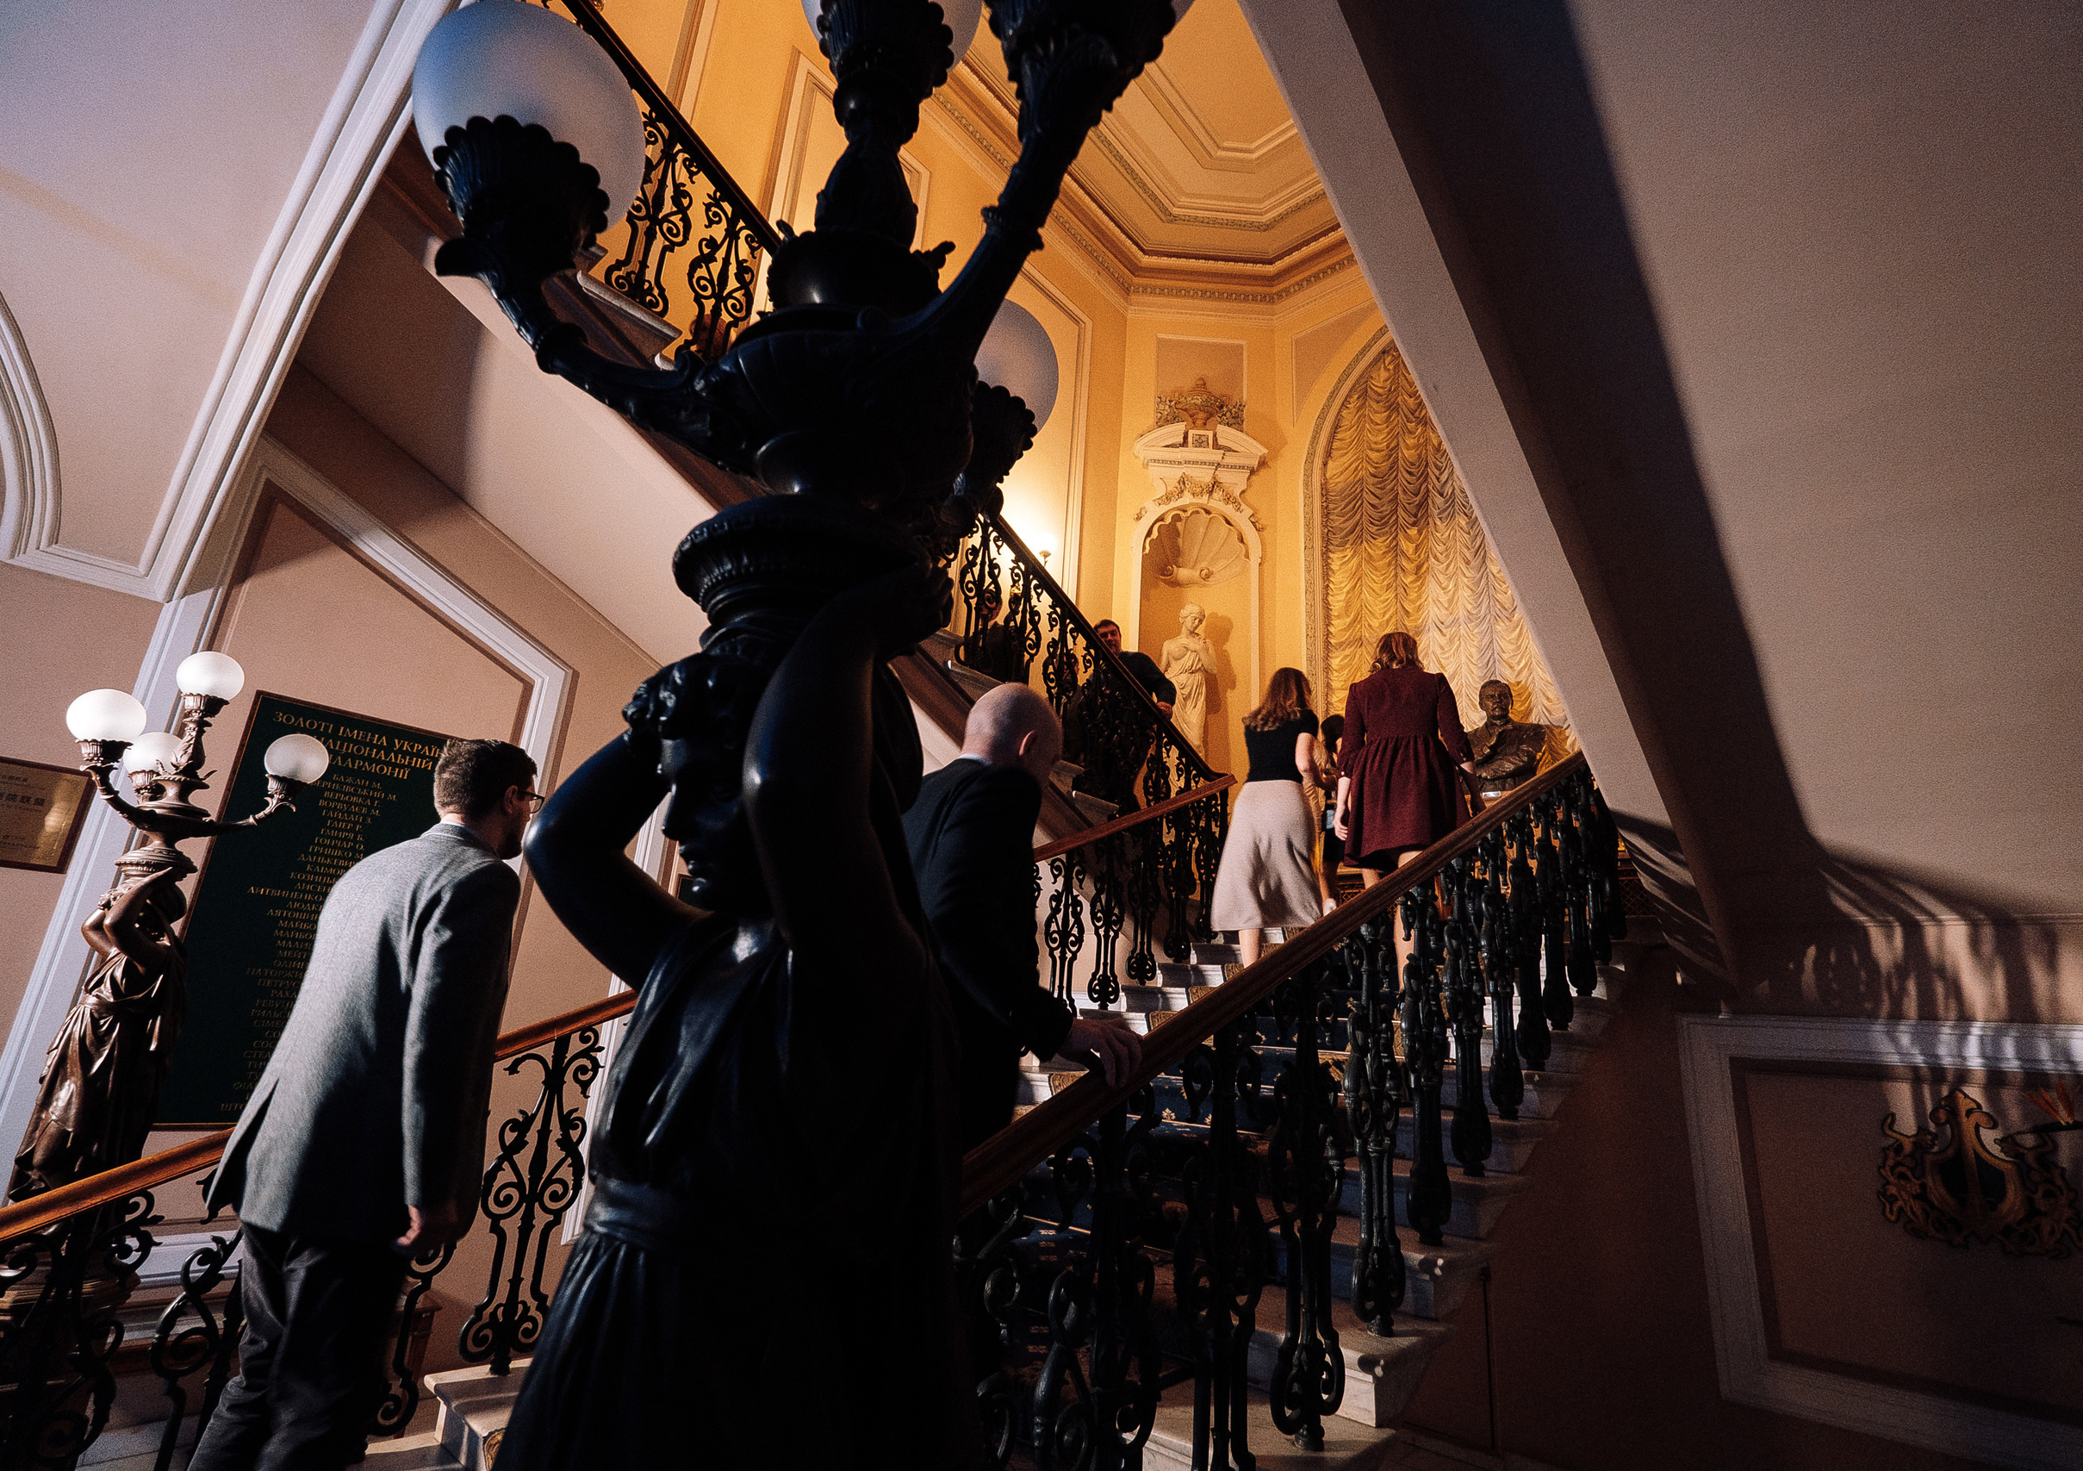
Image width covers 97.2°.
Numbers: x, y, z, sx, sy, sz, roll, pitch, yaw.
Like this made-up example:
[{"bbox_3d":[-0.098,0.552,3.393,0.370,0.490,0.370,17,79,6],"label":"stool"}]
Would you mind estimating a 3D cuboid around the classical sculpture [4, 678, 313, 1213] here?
[{"bbox_3d":[-2.507,0.541,2.569,0.550,1.600,0.580,-11,-22,42],"label":"classical sculpture"}]

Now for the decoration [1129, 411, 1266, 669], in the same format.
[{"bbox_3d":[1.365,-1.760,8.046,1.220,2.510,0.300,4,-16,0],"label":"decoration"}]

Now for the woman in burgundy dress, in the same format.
[{"bbox_3d":[1.641,0.341,4.160,0.560,1.750,0.480,-10,-21,40],"label":"woman in burgundy dress"}]

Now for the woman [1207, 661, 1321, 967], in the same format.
[{"bbox_3d":[1.125,0.462,4.452,0.500,1.690,0.500,-11,-22,42],"label":"woman"}]

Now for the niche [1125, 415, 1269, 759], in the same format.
[{"bbox_3d":[1.334,-1.146,7.919,1.220,3.580,0.450,4,-16,0],"label":"niche"}]

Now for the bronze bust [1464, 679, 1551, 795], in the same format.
[{"bbox_3d":[3.053,0.004,6.054,0.550,0.790,0.400,-9,-21,38],"label":"bronze bust"}]

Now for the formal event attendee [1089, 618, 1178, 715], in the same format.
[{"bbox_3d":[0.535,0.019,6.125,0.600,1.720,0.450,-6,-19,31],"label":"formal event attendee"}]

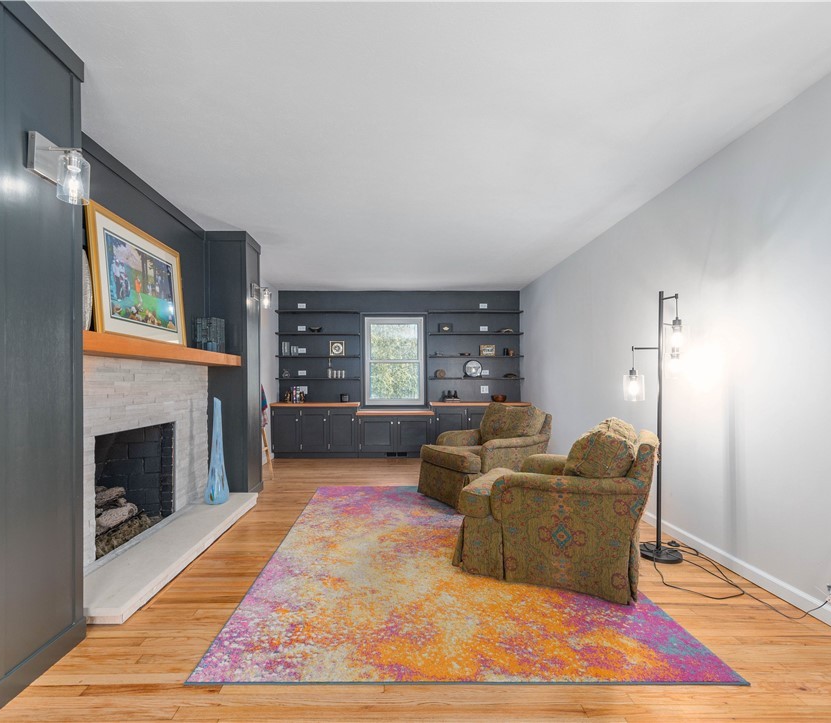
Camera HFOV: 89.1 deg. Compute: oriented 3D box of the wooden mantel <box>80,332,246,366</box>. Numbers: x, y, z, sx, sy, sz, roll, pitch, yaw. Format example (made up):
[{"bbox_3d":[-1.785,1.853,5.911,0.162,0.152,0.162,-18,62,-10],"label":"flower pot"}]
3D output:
[{"bbox_3d":[-1.661,-0.043,2.780,0.310,0.095,2.000,0,-2,-3],"label":"wooden mantel"}]

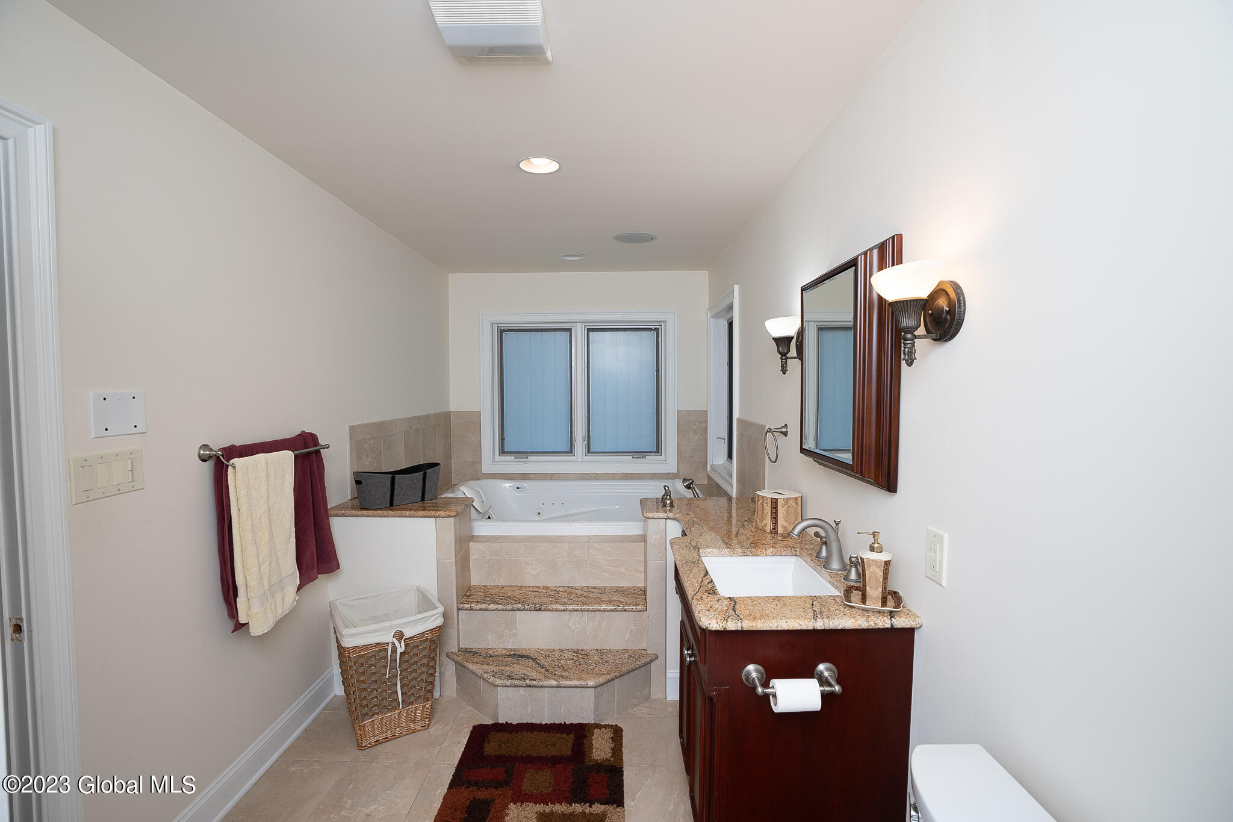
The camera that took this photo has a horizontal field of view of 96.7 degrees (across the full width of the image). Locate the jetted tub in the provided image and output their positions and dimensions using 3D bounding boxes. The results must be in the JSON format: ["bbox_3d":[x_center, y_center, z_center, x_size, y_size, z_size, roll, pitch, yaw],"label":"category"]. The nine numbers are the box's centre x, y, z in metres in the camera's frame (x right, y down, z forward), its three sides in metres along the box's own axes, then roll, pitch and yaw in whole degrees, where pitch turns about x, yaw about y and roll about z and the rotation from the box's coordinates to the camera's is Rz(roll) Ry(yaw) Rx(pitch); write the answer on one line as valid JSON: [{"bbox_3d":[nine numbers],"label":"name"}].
[{"bbox_3d":[-0.324,0.841,3.773,1.880,0.500,1.550,0,3,0],"label":"jetted tub"}]

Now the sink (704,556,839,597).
[{"bbox_3d":[0.475,0.610,1.758,0.370,0.170,0.460,0,3,0],"label":"sink"}]

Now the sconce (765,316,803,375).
[{"bbox_3d":[0.669,-0.253,2.185,0.178,0.220,0.178,0,3,0],"label":"sconce"}]

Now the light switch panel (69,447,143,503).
[{"bbox_3d":[-1.396,0.176,1.516,0.012,0.122,0.212,0,3,0],"label":"light switch panel"}]

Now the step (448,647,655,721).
[{"bbox_3d":[-0.306,1.279,2.546,1.010,0.215,0.300,0,3,0],"label":"step"}]

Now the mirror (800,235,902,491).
[{"bbox_3d":[0.706,-0.138,1.735,0.100,0.690,0.520,0,3,0],"label":"mirror"}]

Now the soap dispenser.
[{"bbox_3d":[0.687,0.412,1.456,0.090,0.187,0.082,1,3,17],"label":"soap dispenser"}]

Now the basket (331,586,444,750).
[{"bbox_3d":[-0.998,1.123,2.389,0.390,0.540,0.310,-2,3,-32],"label":"basket"}]

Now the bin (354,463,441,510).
[{"bbox_3d":[-1.122,0.376,2.818,0.200,0.190,0.420,2,3,39],"label":"bin"}]

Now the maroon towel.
[{"bbox_3d":[-1.334,0.433,2.230,0.105,0.660,0.710,0,3,0],"label":"maroon towel"}]

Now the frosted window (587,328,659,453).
[{"bbox_3d":[0.063,-0.168,4.617,0.615,1.057,0.040,0,3,0],"label":"frosted window"}]

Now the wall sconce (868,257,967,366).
[{"bbox_3d":[0.671,-0.212,1.254,0.178,0.220,0.178,0,3,0],"label":"wall sconce"}]

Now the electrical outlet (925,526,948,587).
[{"bbox_3d":[0.756,0.345,1.302,0.010,0.120,0.074,0,3,0],"label":"electrical outlet"}]

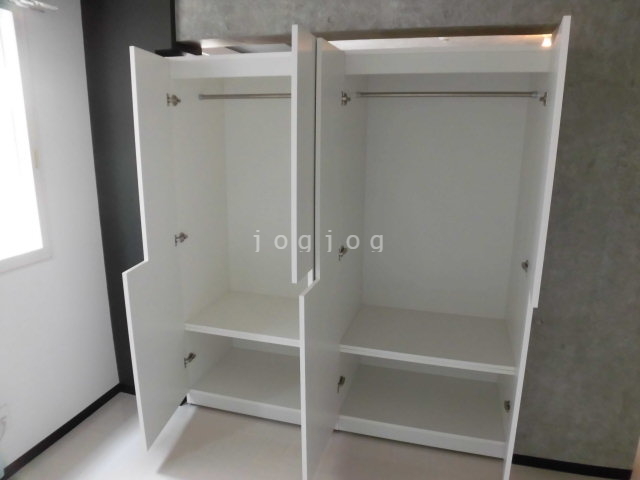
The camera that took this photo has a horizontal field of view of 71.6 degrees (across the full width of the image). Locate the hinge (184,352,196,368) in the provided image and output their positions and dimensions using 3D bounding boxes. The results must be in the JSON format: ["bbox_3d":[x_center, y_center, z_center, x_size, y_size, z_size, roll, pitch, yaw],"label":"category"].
[{"bbox_3d":[-0.752,0.700,2.576,0.032,0.060,0.075,4,14,14],"label":"hinge"}]

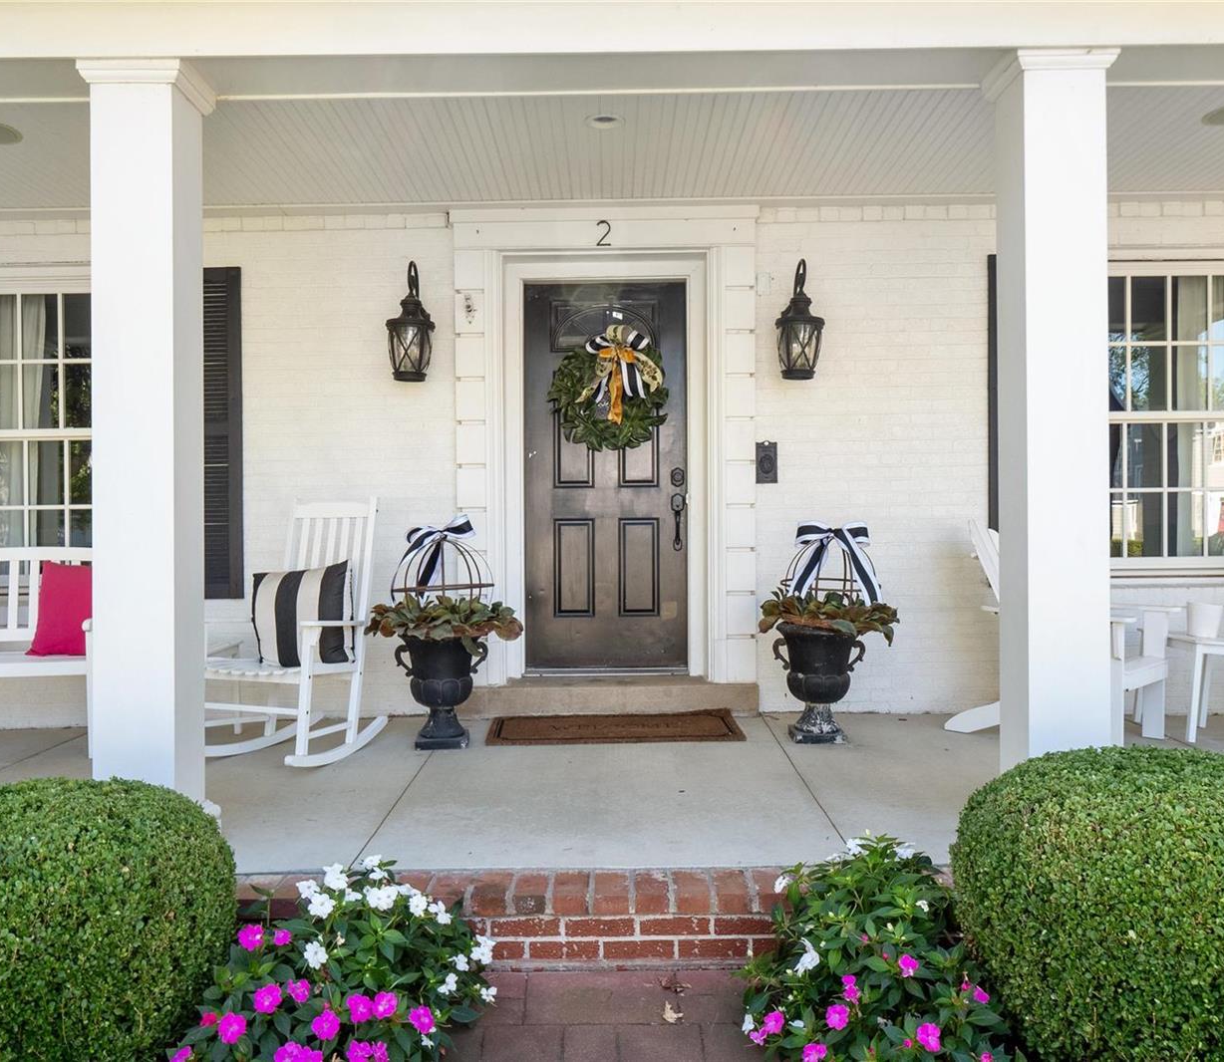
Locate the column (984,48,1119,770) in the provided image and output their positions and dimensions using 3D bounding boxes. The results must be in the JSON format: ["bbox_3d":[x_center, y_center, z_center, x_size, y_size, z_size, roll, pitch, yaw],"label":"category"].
[{"bbox_3d":[1.372,-0.225,3.330,0.310,2.420,0.310,0,0,0],"label":"column"}]

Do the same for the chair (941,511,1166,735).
[{"bbox_3d":[2.047,0.437,4.882,0.880,0.970,0.690,0,0,44],"label":"chair"}]

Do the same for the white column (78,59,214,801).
[{"bbox_3d":[-1.452,-0.190,3.345,0.310,2.450,0.310,0,0,0],"label":"white column"}]

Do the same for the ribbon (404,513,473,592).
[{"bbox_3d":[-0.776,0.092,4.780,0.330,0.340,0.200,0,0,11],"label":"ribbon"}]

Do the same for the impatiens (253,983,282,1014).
[{"bbox_3d":[-0.759,1.030,2.350,0.066,0.068,0.035,0,0,-6],"label":"impatiens"}]

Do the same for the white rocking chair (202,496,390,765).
[{"bbox_3d":[-1.437,0.428,4.820,0.640,1.120,0.870,0,0,21],"label":"white rocking chair"}]

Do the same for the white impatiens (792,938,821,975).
[{"bbox_3d":[0.444,0.970,2.420,0.067,0.082,0.050,0,-10,22],"label":"white impatiens"}]

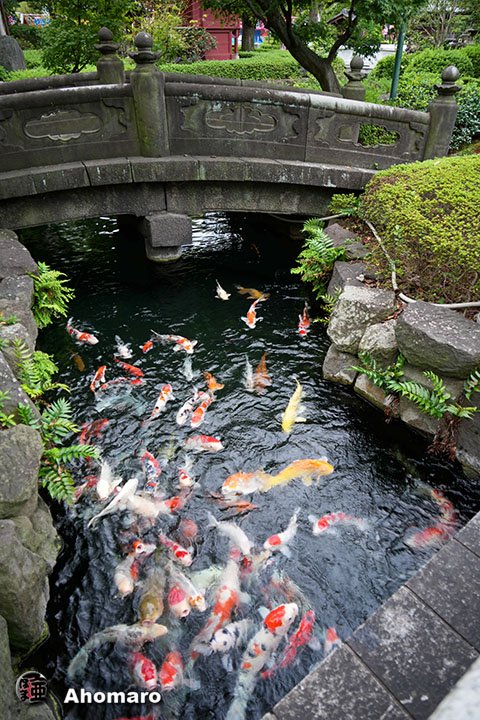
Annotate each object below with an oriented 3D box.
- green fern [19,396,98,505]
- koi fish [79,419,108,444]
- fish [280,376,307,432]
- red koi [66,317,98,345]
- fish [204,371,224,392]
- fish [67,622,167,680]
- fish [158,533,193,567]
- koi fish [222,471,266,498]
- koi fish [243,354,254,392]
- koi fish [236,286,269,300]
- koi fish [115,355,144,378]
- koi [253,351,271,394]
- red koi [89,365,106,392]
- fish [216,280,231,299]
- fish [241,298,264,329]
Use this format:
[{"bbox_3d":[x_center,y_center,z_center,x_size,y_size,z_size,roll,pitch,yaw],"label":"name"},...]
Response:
[{"bbox_3d":[-1.025,0.516,2.710,0.390,0.400,0.420,-1,32,0],"label":"green fern"},{"bbox_3d":[-0.925,0.471,3.147,0.130,0.100,0.300,17,38,24],"label":"koi fish"},{"bbox_3d":[0.358,0.322,3.368,0.170,0.145,0.604,6,34,9],"label":"fish"},{"bbox_3d":[-1.551,-0.280,4.750,0.160,0.120,0.582,-24,38,-32],"label":"red koi"},{"bbox_3d":[-0.240,0.189,3.831,0.121,0.085,0.289,-10,36,-13],"label":"fish"},{"bbox_3d":[-0.612,1.435,2.379,0.500,0.120,0.170,-12,37,-16],"label":"fish"},{"bbox_3d":[-0.392,1.130,2.849,0.310,0.100,0.120,30,45,35],"label":"fish"},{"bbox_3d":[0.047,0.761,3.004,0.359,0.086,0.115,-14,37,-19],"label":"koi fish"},{"bbox_3d":[0.071,0.103,3.950,0.125,0.102,0.465,-2,35,-2],"label":"koi fish"},{"bbox_3d":[0.114,-0.711,5.122,0.145,0.085,0.381,-30,44,-35],"label":"koi fish"},{"bbox_3d":[-1.006,0.052,4.337,0.400,0.100,0.120,27,43,33],"label":"koi fish"},{"bbox_3d":[0.199,0.120,4.051,0.160,0.130,0.551,2,32,5],"label":"koi"},{"bbox_3d":[-1.048,0.163,3.603,0.120,0.100,0.316,1,34,2],"label":"red koi"},{"bbox_3d":[-0.189,-0.692,4.871,0.140,0.114,0.477,-8,35,-12],"label":"fish"},{"bbox_3d":[0.191,-0.519,5.153,0.200,0.120,0.570,5,35,7],"label":"fish"}]

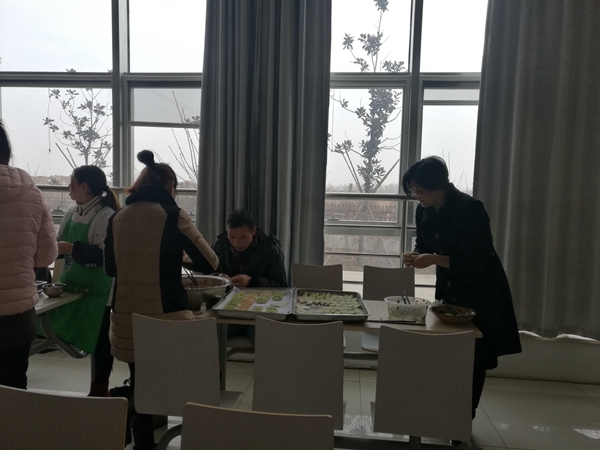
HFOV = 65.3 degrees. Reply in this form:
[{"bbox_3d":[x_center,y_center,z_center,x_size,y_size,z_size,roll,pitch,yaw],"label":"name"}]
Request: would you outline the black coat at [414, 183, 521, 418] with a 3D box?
[{"bbox_3d":[0.975,0.361,2.737,0.520,1.220,0.500,0,5,-16],"label":"black coat"}]

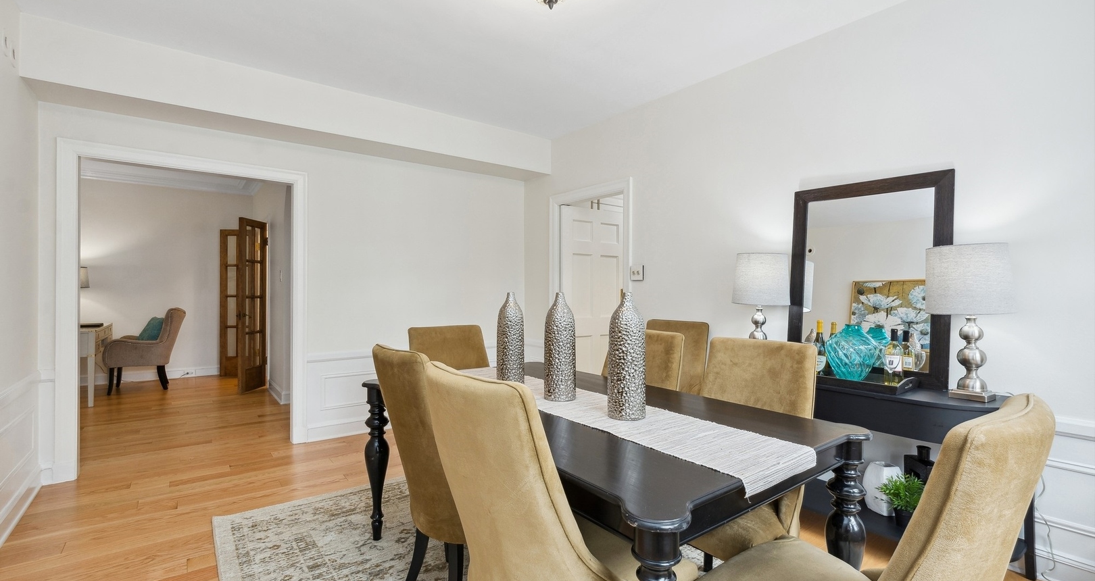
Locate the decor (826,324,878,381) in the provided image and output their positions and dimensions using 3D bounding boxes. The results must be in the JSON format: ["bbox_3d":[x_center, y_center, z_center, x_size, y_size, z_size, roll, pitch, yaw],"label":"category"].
[{"bbox_3d":[1.494,0.306,2.240,0.215,0.280,0.215,0,0,-36],"label":"decor"}]

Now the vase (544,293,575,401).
[{"bbox_3d":[0.051,0.224,1.860,0.131,0.432,0.131,0,0,0],"label":"vase"}]

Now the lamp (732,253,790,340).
[{"bbox_3d":[1.251,0.127,2.693,0.310,0.675,0.310,0,0,-40],"label":"lamp"}]

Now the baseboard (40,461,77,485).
[{"bbox_3d":[-3.021,1.132,2.819,0.165,0.120,0.025,0,0,-35],"label":"baseboard"}]

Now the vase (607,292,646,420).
[{"bbox_3d":[0.293,0.231,1.691,0.140,0.443,0.140,0,0,0],"label":"vase"}]

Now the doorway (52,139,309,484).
[{"bbox_3d":[-2.497,0.134,3.253,1.385,2.125,0.160,0,0,-35],"label":"doorway"}]

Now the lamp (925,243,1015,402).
[{"bbox_3d":[1.800,0.136,1.935,0.280,0.645,0.280,0,0,-36],"label":"lamp"}]

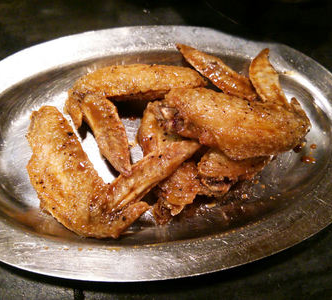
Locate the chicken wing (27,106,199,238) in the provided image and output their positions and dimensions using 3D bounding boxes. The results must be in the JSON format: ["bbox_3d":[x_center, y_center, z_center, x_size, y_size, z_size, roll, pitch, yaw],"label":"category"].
[{"bbox_3d":[-0.045,0.014,0.212,0.115,0.030,0.074,17,59,11],"label":"chicken wing"}]

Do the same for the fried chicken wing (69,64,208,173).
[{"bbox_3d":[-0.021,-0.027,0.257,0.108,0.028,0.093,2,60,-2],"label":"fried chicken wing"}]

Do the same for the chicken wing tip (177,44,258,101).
[{"bbox_3d":[0.038,-0.063,0.277,0.024,0.018,0.082,-38,68,-21],"label":"chicken wing tip"}]

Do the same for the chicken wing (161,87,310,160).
[{"bbox_3d":[0.045,-0.015,0.219,0.094,0.026,0.046,5,58,3],"label":"chicken wing"}]

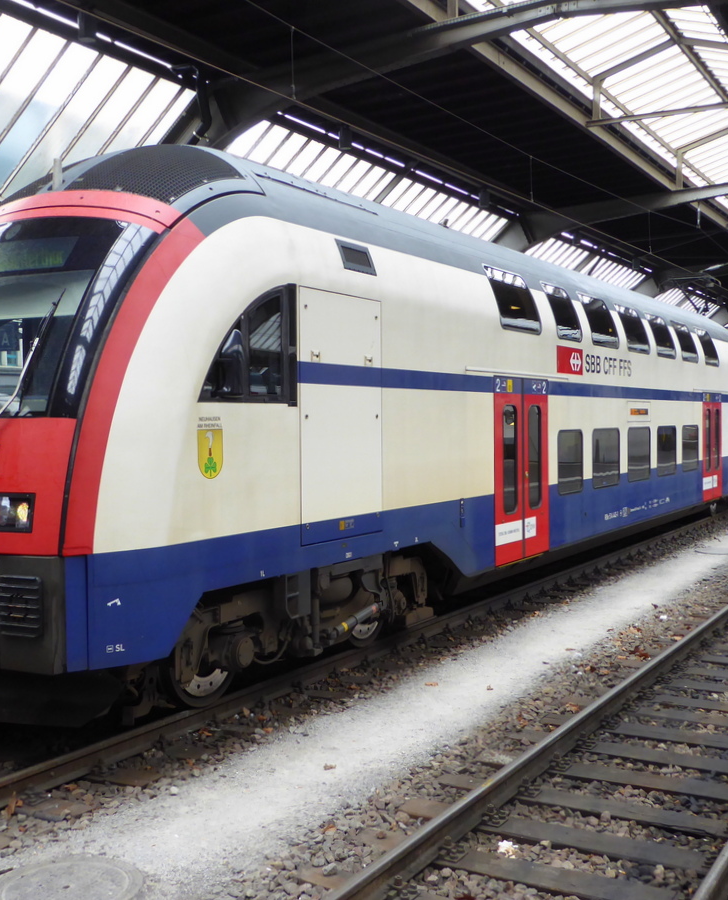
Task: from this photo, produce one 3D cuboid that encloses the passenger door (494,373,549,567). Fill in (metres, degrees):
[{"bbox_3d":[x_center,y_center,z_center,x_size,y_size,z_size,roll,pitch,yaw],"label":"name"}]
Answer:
[{"bbox_3d":[1.826,0.217,12.900,0.090,2.085,1.728,0,2,29],"label":"passenger door"}]

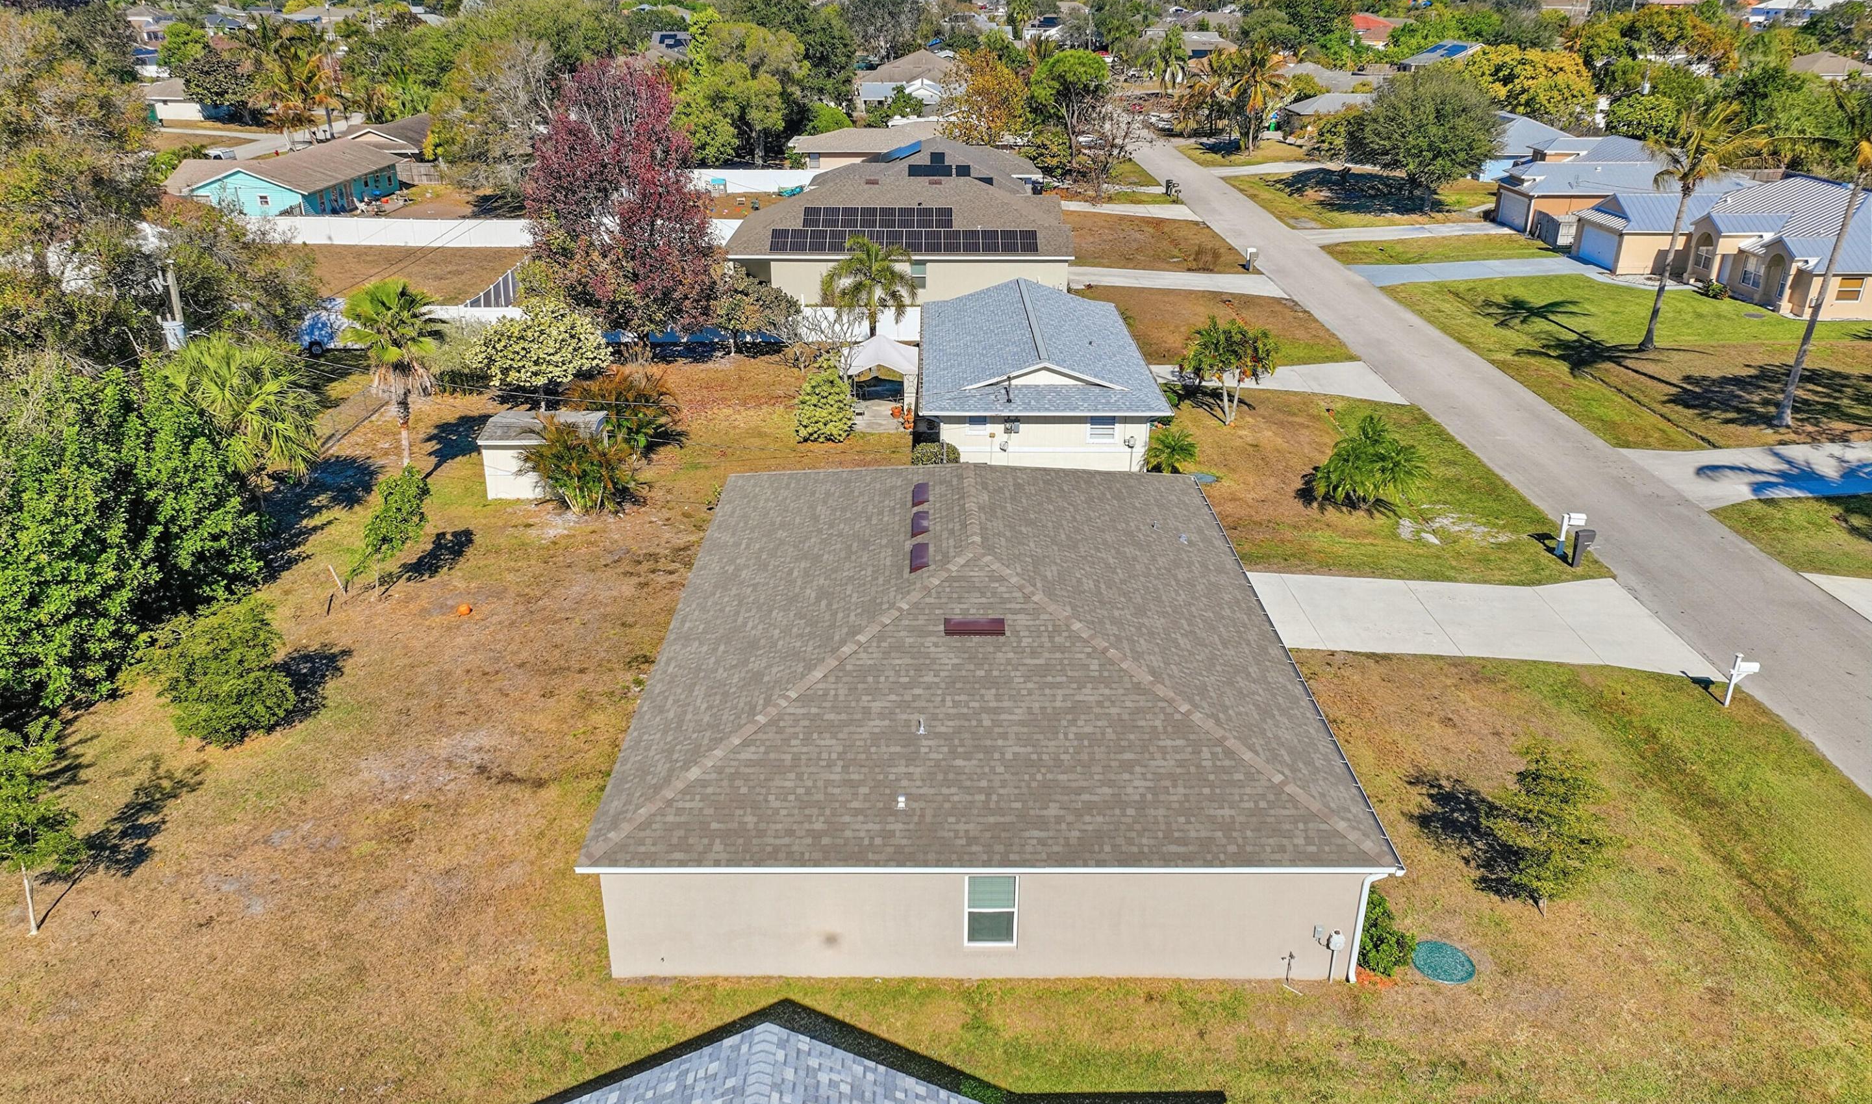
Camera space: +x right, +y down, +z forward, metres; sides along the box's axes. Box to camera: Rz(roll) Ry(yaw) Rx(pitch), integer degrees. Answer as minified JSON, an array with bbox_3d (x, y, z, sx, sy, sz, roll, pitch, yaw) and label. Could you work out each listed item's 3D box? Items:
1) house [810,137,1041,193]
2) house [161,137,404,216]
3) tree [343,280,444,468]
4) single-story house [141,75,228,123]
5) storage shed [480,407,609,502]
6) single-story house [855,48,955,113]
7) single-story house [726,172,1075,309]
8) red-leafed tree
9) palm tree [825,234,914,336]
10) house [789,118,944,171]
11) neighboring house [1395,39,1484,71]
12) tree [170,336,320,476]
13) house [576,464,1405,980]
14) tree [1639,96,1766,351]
[{"bbox_3d":[-0.414,-28.112,96.690,17.000,5.500,15.500,0,24,0],"label":"house"},{"bbox_3d":[-48.071,-27.046,94.604,12.600,4.400,17.300,0,24,0],"label":"house"},{"bbox_3d":[-17.724,-5.390,43.096,3.400,7.250,3.400,0,24,0],"label":"tree"},{"bbox_3d":[-88.789,-55.032,156.664,11.300,4.700,11.500,0,24,0],"label":"single-story house"},{"bbox_3d":[-13.252,-3.551,44.614,3.950,2.750,2.700,0,24,0],"label":"storage shed"},{"bbox_3d":[-1.313,-59.722,166.101,17.000,6.000,19.000,0,24,0],"label":"single-story house"},{"bbox_3d":[-1.470,-19.629,77.428,19.600,5.700,18.200,0,24,0],"label":"single-story house"},{"bbox_3d":[-13.829,-14.822,57.162,8.300,13.000,8.300,0,24,0],"label":"red-leafed tree"},{"bbox_3d":[-2.799,-10.558,56.200,4.100,6.100,4.100,0,24,0],"label":"palm tree"},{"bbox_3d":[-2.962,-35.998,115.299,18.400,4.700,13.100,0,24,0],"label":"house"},{"bbox_3d":[86.393,-81.648,216.357,19.000,5.700,16.000,0,24,0],"label":"neighboring house"},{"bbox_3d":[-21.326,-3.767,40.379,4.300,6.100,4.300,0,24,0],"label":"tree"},{"bbox_3d":[0.843,1.439,29.515,13.550,5.350,18.150,0,24,0],"label":"house"},{"bbox_3d":[34.672,-14.963,59.953,5.500,11.400,5.400,0,24,0],"label":"tree"}]

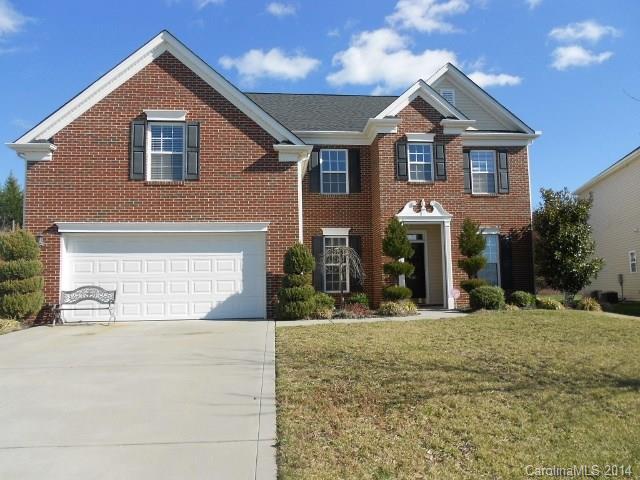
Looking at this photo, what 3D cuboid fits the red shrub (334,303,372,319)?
[{"bbox_3d":[0.890,1.838,12.579,0.850,0.400,0.800,0,-6,-5],"label":"red shrub"}]

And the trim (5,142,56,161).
[{"bbox_3d":[-6.918,-2.129,11.664,1.177,0.355,0.386,0,-6,-5],"label":"trim"}]

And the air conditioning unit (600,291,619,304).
[{"bbox_3d":[12.420,2.466,20.622,0.580,0.570,0.580,0,-5,-5],"label":"air conditioning unit"}]

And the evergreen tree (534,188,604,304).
[{"bbox_3d":[8.212,0.221,15.810,2.091,3.878,2.050,0,-5,-5],"label":"evergreen tree"}]

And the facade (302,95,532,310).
[{"bbox_3d":[3.328,-1.166,15.702,8.150,6.680,1.650,0,-5,-5],"label":"facade"}]

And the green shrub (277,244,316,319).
[{"bbox_3d":[-0.569,0.995,11.521,0.922,1.839,0.913,0,-6,-5],"label":"green shrub"}]

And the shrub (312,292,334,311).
[{"bbox_3d":[0.065,1.592,12.161,0.652,0.525,0.650,0,-5,-5],"label":"shrub"}]

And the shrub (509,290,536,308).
[{"bbox_3d":[6.399,1.862,15.172,0.820,0.500,0.800,0,-6,-5],"label":"shrub"}]

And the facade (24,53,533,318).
[{"bbox_3d":[0.023,-1.327,14.092,14.687,6.851,3.532,0,-6,-5],"label":"facade"}]

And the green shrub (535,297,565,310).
[{"bbox_3d":[6.798,1.860,14.238,0.819,0.370,0.780,0,-5,-5],"label":"green shrub"}]

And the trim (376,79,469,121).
[{"bbox_3d":[3.094,-4.297,14.927,2.943,1.319,0.355,0,-6,-5],"label":"trim"}]

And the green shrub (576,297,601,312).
[{"bbox_3d":[8.417,2.007,15.014,0.780,0.450,0.750,0,-6,-5],"label":"green shrub"}]

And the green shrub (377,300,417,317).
[{"bbox_3d":[2.025,1.793,12.718,1.041,0.382,0.800,0,-5,-5],"label":"green shrub"}]

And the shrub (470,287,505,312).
[{"bbox_3d":[4.909,1.701,14.087,0.949,0.673,0.900,0,-5,-5],"label":"shrub"}]

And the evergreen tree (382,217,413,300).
[{"bbox_3d":[2.269,0.645,14.046,0.862,2.684,0.850,0,-5,-5],"label":"evergreen tree"}]

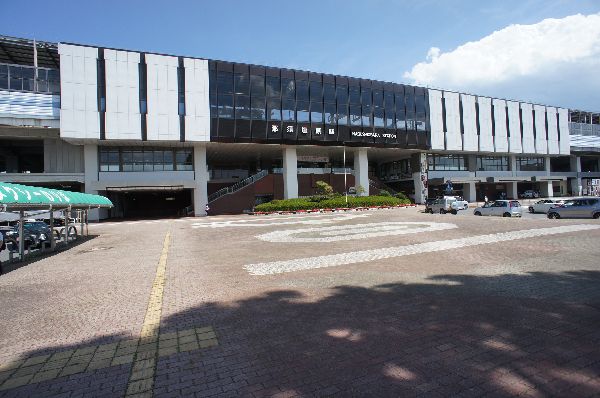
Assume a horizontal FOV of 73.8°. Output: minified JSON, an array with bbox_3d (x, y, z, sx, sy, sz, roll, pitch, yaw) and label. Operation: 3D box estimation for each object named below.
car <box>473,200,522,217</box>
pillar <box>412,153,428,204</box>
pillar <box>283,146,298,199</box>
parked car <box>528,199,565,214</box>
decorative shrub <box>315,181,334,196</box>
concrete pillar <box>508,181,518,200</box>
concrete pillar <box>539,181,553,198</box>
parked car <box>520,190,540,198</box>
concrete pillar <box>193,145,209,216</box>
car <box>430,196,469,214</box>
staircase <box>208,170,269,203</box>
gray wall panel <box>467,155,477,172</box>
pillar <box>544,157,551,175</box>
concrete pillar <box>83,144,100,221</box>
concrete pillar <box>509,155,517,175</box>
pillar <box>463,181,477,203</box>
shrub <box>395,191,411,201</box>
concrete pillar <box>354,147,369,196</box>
[{"bbox_3d":[18.047,0.886,36.500,1.670,1.500,3.850,-2,0,-35],"label":"car"},{"bbox_3d":[22.686,-3.732,74.970,1.750,9.600,1.700,-2,0,-28],"label":"pillar"},{"bbox_3d":[-1.422,-2.958,62.214,1.750,9.800,1.500,-2,0,-28],"label":"pillar"},{"bbox_3d":[27.238,0.840,43.000,1.700,1.450,4.400,-2,0,-28],"label":"parked car"},{"bbox_3d":[3.729,-1.367,61.753,2.100,2.700,1.900,-2,0,-28],"label":"decorative shrub"},{"bbox_3d":[49.263,-1.921,92.520,1.692,4.183,1.643,-2,0,-28],"label":"concrete pillar"},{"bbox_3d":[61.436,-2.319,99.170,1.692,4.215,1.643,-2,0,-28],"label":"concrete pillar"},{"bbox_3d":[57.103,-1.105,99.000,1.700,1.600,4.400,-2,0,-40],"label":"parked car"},{"bbox_3d":[-14.756,-2.582,58.728,1.692,10.267,1.643,-2,0,-28],"label":"concrete pillar"},{"bbox_3d":[15.587,0.736,42.500,1.600,1.700,3.700,-2,0,-33],"label":"car"},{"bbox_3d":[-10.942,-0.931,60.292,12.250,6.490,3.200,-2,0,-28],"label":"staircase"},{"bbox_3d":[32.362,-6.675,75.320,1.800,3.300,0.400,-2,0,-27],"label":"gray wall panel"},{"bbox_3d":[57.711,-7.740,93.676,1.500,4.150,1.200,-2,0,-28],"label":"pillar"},{"bbox_3d":[-27.124,-1.919,52.083,1.692,9.901,1.643,-2,0,-28],"label":"concrete pillar"},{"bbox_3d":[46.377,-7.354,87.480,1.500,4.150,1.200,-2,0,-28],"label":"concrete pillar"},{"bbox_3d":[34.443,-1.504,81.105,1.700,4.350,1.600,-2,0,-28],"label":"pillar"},{"bbox_3d":[18.311,-0.548,70.491,1.950,1.800,1.900,-2,0,-28],"label":"shrub"},{"bbox_3d":[11.175,-3.797,72.279,1.692,10.480,1.643,-2,0,-28],"label":"concrete pillar"}]

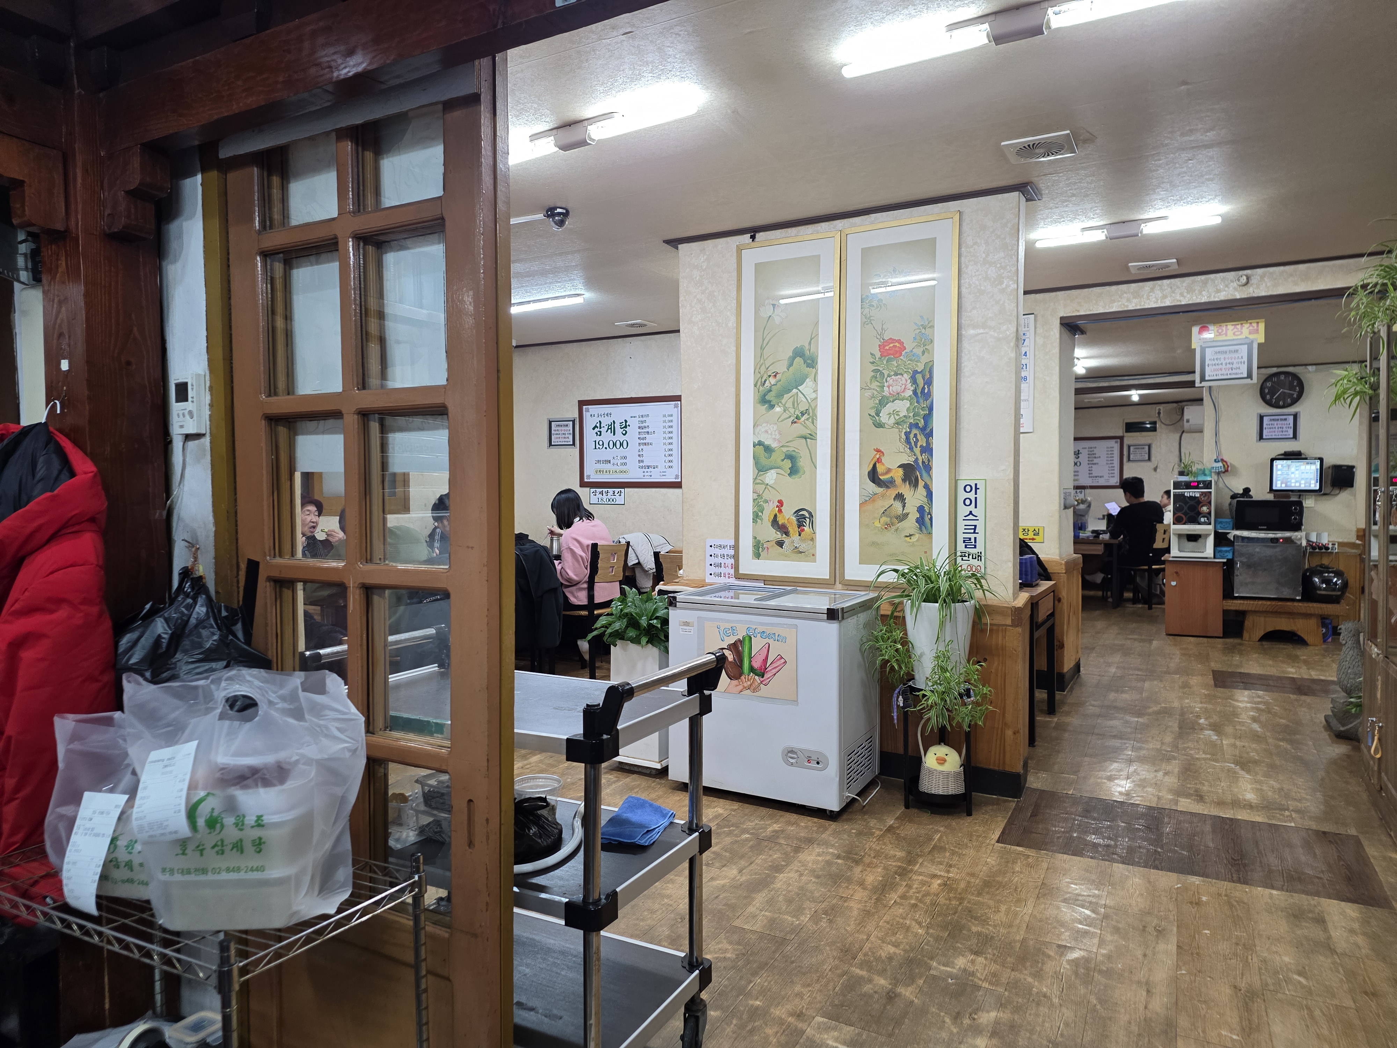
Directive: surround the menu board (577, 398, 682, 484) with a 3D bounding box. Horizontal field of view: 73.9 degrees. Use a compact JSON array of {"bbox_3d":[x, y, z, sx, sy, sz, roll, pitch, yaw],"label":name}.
[{"bbox_3d":[-0.564,-0.675,7.730,1.078,0.750,0.030,2,3,30],"label":"menu board"}]

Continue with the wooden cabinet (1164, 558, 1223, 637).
[{"bbox_3d":[4.385,0.634,8.204,0.455,0.645,0.450,1,3,27],"label":"wooden cabinet"}]

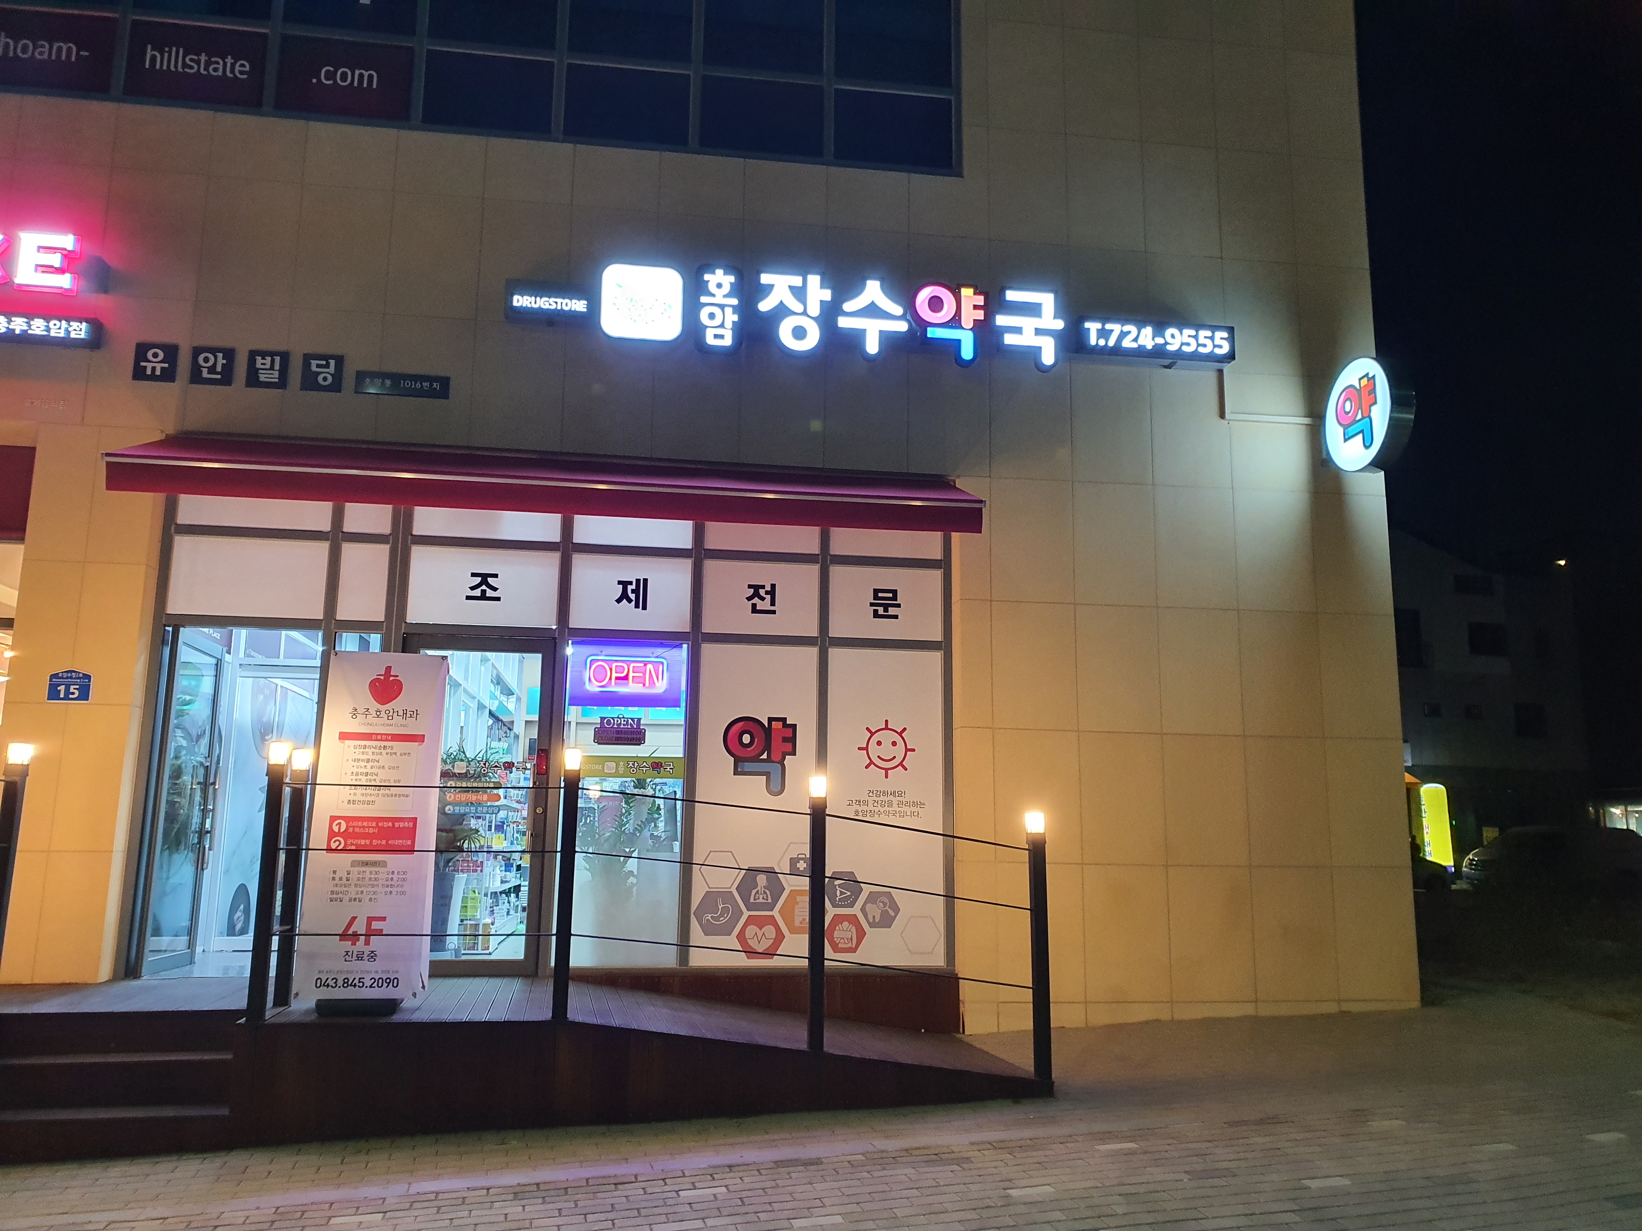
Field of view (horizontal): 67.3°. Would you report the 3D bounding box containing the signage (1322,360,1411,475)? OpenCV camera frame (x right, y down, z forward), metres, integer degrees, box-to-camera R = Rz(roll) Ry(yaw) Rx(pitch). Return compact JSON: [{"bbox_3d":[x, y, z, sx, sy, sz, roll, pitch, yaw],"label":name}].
[{"bbox_3d":[3.768,-1.377,8.492,0.170,0.775,0.775,2,-10,-8],"label":"signage"}]

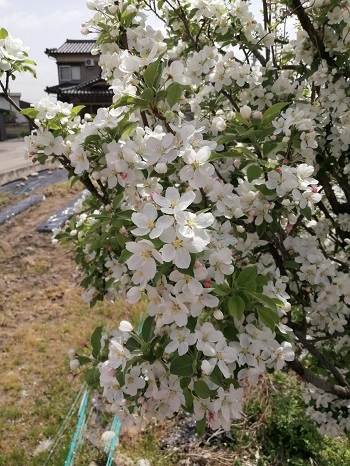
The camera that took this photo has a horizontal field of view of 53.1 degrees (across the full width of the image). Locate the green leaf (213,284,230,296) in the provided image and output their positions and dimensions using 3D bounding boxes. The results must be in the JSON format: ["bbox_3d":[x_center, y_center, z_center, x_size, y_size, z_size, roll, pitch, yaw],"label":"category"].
[{"bbox_3d":[0.074,0.092,0.561,0.029,0.010,0.022,17,54,-6],"label":"green leaf"}]

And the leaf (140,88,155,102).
[{"bbox_3d":[-0.046,-0.229,0.583,0.022,0.025,0.010,9,-17,7],"label":"leaf"}]

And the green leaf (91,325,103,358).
[{"bbox_3d":[-0.123,0.173,0.560,0.019,0.052,0.012,-3,-22,10],"label":"green leaf"}]

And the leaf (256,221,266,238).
[{"bbox_3d":[0.174,-0.009,0.700,0.018,0.042,0.010,11,-11,15],"label":"leaf"}]

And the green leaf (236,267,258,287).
[{"bbox_3d":[0.102,0.062,0.500,0.022,0.010,0.037,37,77,23],"label":"green leaf"}]

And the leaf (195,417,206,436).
[{"bbox_3d":[0.041,0.310,0.561,0.016,0.035,0.009,-2,-6,-6],"label":"leaf"}]

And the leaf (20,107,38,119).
[{"bbox_3d":[-0.304,-0.257,0.740,0.041,0.027,0.012,-12,-5,-21],"label":"leaf"}]

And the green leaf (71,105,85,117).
[{"bbox_3d":[-0.190,-0.239,0.682,0.035,0.009,0.018,-41,55,-11],"label":"green leaf"}]

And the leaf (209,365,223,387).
[{"bbox_3d":[0.065,0.215,0.530,0.020,0.010,0.035,-18,57,-5],"label":"leaf"}]

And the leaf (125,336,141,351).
[{"bbox_3d":[-0.065,0.171,0.540,0.028,0.011,0.019,27,59,11],"label":"leaf"}]

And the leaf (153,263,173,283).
[{"bbox_3d":[-0.017,0.054,0.470,0.015,0.010,0.038,37,70,13],"label":"leaf"}]

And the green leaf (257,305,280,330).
[{"bbox_3d":[0.147,0.134,0.550,0.027,0.045,0.010,-36,-12,-16],"label":"green leaf"}]

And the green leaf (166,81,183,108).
[{"bbox_3d":[-0.002,-0.196,0.500,0.021,0.036,0.010,9,10,-2],"label":"green leaf"}]

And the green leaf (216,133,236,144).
[{"bbox_3d":[0.091,-0.166,0.616,0.037,0.008,0.026,-22,49,-11],"label":"green leaf"}]

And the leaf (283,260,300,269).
[{"bbox_3d":[0.249,0.067,0.748,0.038,0.009,0.025,11,53,-6],"label":"leaf"}]

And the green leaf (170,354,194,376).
[{"bbox_3d":[0.011,0.200,0.528,0.038,0.033,0.012,0,-11,0],"label":"green leaf"}]

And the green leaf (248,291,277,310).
[{"bbox_3d":[0.124,0.096,0.500,0.043,0.011,0.017,30,70,26],"label":"green leaf"}]

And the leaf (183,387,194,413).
[{"bbox_3d":[0.021,0.262,0.550,0.017,0.042,0.010,-10,-6,-16],"label":"leaf"}]

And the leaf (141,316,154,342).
[{"bbox_3d":[-0.039,0.146,0.530,0.020,0.039,0.011,6,-18,15],"label":"leaf"}]

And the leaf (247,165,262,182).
[{"bbox_3d":[0.142,-0.106,0.627,0.029,0.032,0.010,5,-17,1],"label":"leaf"}]

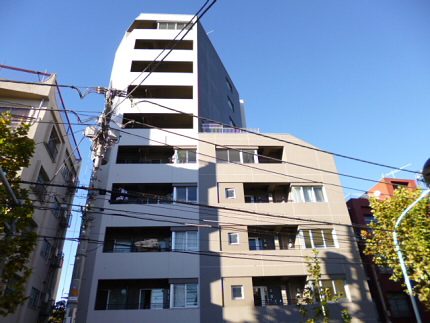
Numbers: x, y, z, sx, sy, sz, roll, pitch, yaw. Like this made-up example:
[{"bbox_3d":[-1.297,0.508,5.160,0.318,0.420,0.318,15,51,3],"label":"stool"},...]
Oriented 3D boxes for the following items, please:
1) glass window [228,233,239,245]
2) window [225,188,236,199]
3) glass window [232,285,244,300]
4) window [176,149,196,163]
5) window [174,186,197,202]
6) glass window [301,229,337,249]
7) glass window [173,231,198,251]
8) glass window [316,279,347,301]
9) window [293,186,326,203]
[{"bbox_3d":[1.108,4.470,17.187,0.607,0.660,0.120,0,-32,-4],"label":"glass window"},{"bbox_3d":[1.010,2.019,18.706,0.630,0.726,0.120,0,-32,-4],"label":"window"},{"bbox_3d":[1.199,6.880,15.694,0.634,0.695,0.120,0,-32,-4],"label":"glass window"},{"bbox_3d":[-1.902,-0.342,19.993,1.415,1.084,0.120,0,-32,-4],"label":"window"},{"bbox_3d":[-1.788,2.078,18.495,1.465,1.139,0.120,0,-32,-4],"label":"window"},{"bbox_3d":[6.082,4.526,17.461,2.088,1.101,0.120,0,-32,-4],"label":"glass window"},{"bbox_3d":[-1.655,4.525,16.982,1.453,1.110,0.120,0,-32,-4],"label":"glass window"},{"bbox_3d":[6.191,6.908,15.987,1.859,1.072,0.120,0,-32,-4],"label":"glass window"},{"bbox_3d":[6.031,2.090,18.972,2.012,1.120,0.120,0,-32,-4],"label":"window"}]

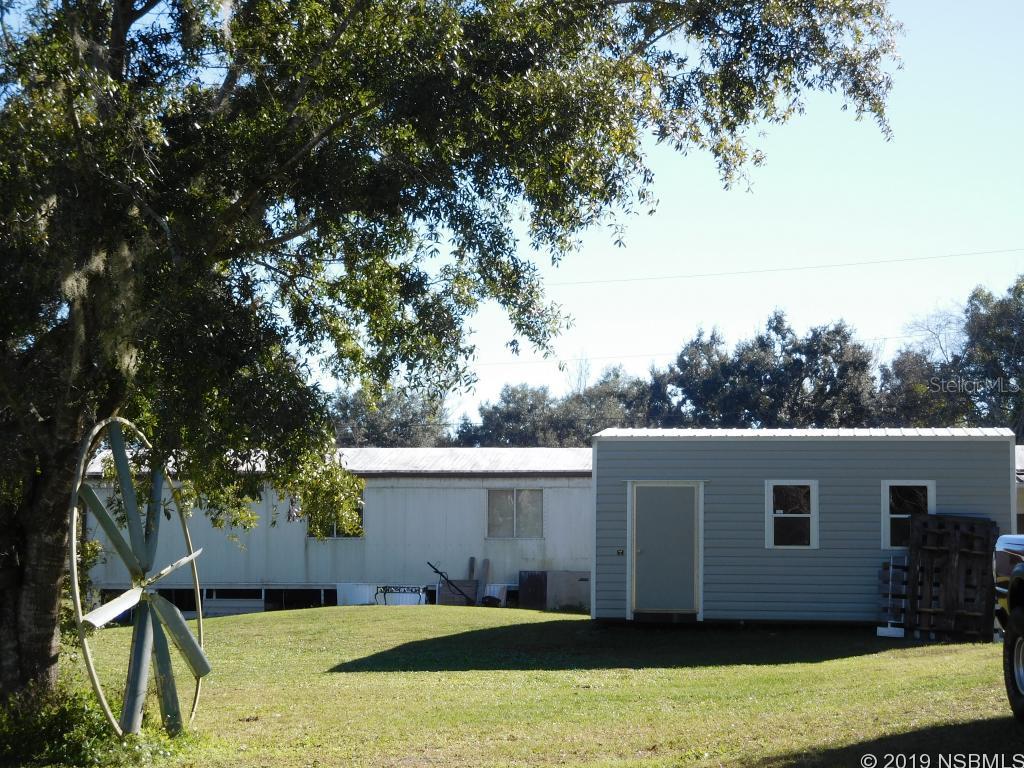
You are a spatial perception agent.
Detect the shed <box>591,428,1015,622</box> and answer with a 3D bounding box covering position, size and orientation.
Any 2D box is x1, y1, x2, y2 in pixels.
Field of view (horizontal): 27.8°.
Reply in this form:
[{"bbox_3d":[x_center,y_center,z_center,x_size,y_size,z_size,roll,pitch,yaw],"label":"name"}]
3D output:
[{"bbox_3d":[4.458,2.163,31.532,6.062,2.967,3.541,0,-6,10],"label":"shed"}]

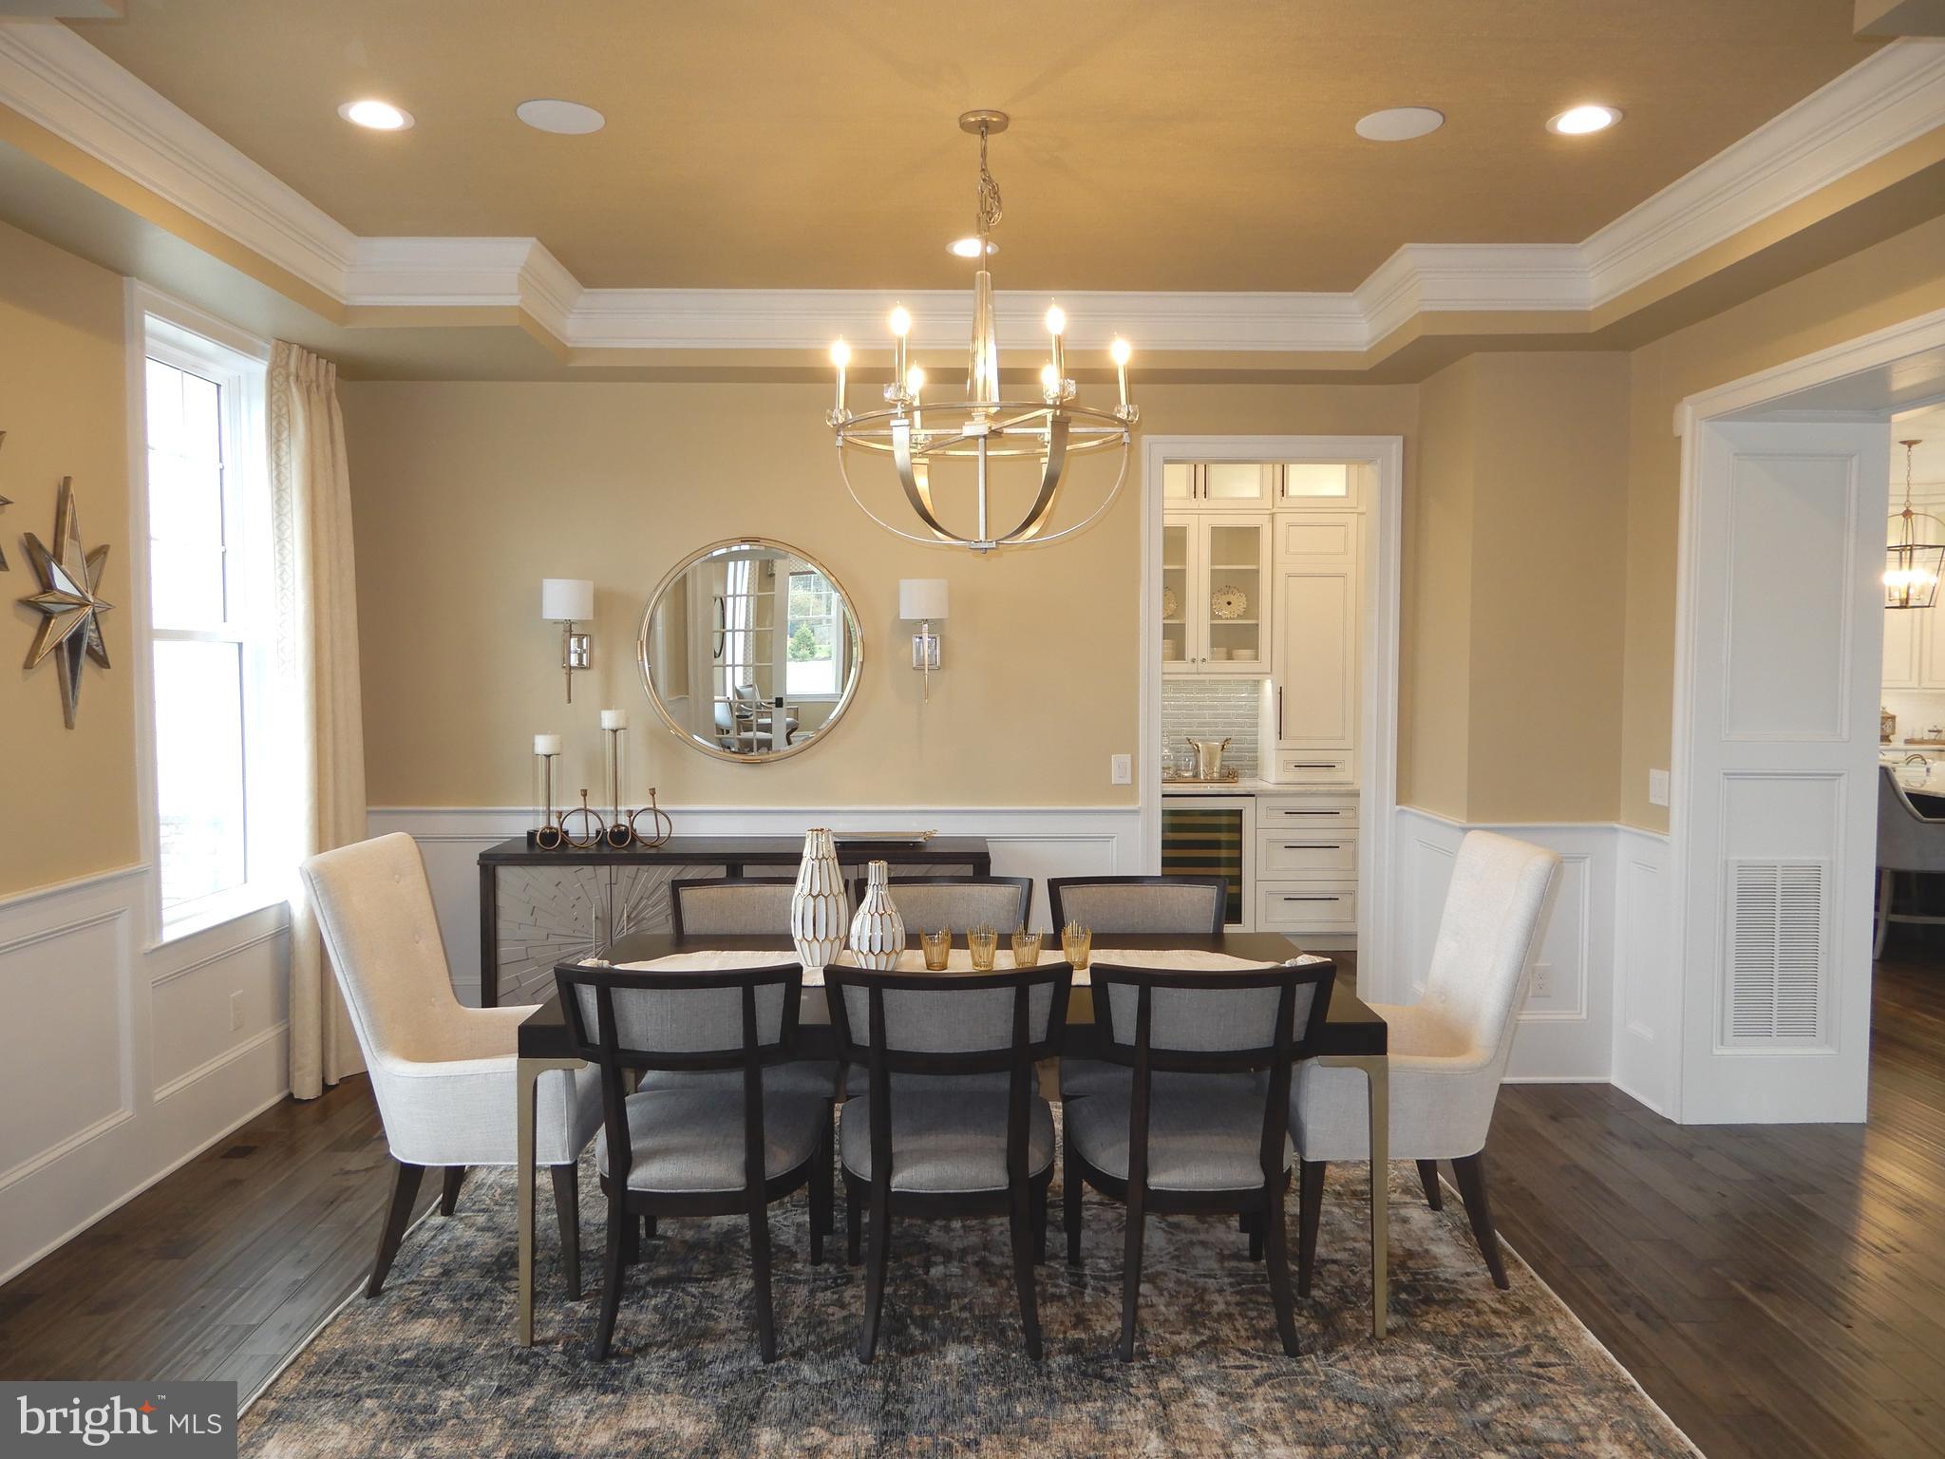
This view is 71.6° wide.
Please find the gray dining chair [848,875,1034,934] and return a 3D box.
[{"bbox_3d":[-0.084,0.935,3.978,0.544,0.918,0.590,0,3,-1],"label":"gray dining chair"}]

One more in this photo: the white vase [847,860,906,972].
[{"bbox_3d":[-0.262,0.508,3.685,0.153,0.295,0.153,0,3,-1],"label":"white vase"}]

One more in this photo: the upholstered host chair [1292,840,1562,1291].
[{"bbox_3d":[1.123,0.854,3.633,0.650,1.115,0.600,0,3,-1],"label":"upholstered host chair"}]

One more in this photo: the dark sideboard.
[{"bbox_3d":[-0.903,0.890,5.347,1.937,0.865,0.470,0,3,-1],"label":"dark sideboard"}]

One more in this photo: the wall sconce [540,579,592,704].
[{"bbox_3d":[-1.624,-0.356,5.407,0.203,0.497,0.200,0,3,-1],"label":"wall sconce"}]

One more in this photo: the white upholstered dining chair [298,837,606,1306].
[{"bbox_3d":[-1.319,0.868,3.637,0.690,1.110,0.620,0,3,-1],"label":"white upholstered dining chair"}]

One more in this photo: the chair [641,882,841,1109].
[{"bbox_3d":[-0.654,0.935,3.967,0.544,0.918,0.590,0,3,-1],"label":"chair"}]

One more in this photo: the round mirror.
[{"bbox_3d":[-0.908,-0.323,5.519,0.925,0.925,0.040,0,3,-1],"label":"round mirror"}]

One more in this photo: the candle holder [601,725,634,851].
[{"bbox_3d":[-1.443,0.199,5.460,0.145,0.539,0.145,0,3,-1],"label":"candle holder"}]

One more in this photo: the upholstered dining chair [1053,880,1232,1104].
[{"bbox_3d":[0.516,0.934,3.990,0.544,0.918,0.590,0,3,-1],"label":"upholstered dining chair"}]

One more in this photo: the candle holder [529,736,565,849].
[{"bbox_3d":[-1.675,0.248,5.313,0.148,0.420,0.148,0,3,-1],"label":"candle holder"}]

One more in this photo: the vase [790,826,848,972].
[{"bbox_3d":[-0.425,0.465,3.750,0.158,0.374,0.158,0,3,-1],"label":"vase"}]

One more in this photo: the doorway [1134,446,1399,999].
[{"bbox_3d":[1.250,0.048,5.734,1.090,2.545,0.150,0,3,-1],"label":"doorway"}]

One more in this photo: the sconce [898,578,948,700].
[{"bbox_3d":[-0.199,-0.361,5.526,0.200,0.510,0.210,0,3,-1],"label":"sconce"}]

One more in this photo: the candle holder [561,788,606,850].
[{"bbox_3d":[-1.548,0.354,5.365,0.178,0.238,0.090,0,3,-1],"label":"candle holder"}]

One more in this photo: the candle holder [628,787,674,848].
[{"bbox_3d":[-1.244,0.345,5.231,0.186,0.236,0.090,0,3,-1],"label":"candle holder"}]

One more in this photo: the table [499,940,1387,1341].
[{"bbox_3d":[-0.050,1.041,3.685,2.040,0.760,1.035,0,3,-1],"label":"table"}]

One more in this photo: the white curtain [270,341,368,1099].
[{"bbox_3d":[-2.443,-0.019,5.079,0.160,2.720,0.500,0,3,-1],"label":"white curtain"}]

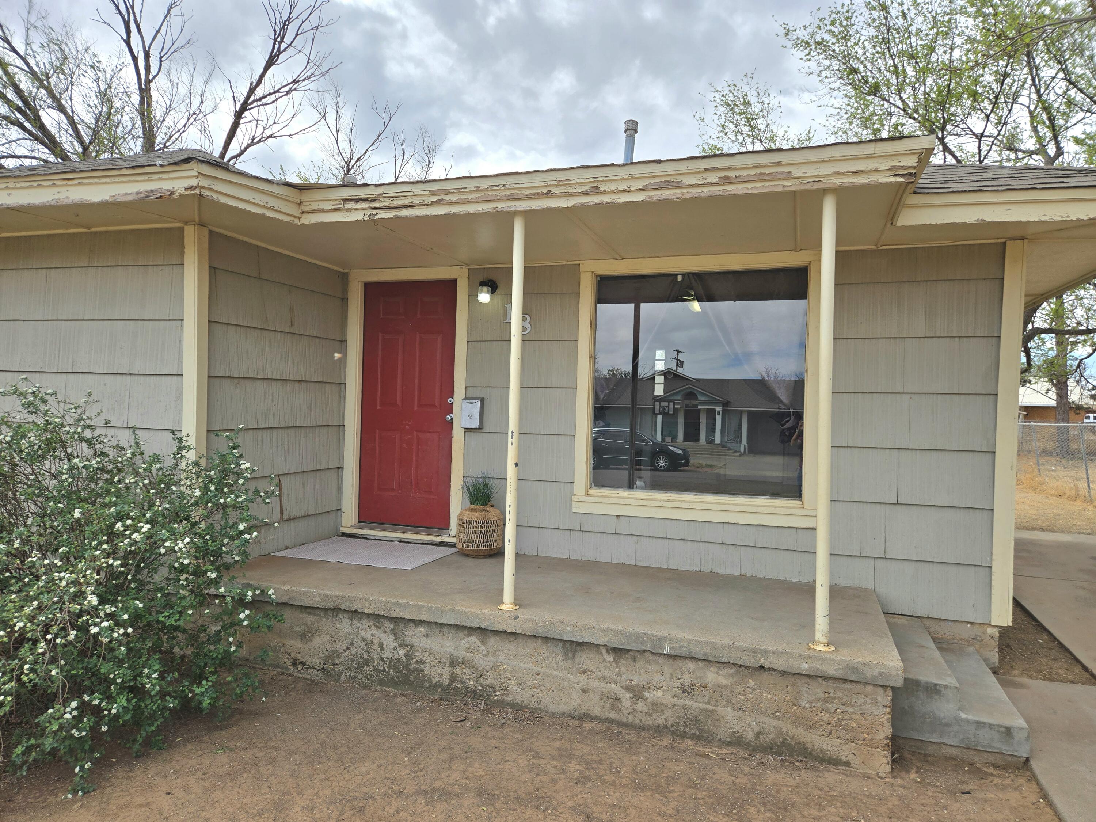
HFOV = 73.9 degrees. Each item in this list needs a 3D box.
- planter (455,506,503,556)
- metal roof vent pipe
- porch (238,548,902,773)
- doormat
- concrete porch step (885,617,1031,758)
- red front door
[{"bbox_3d":[-0.519,0.914,5.565,0.360,0.386,0.360,1,1,0],"label":"planter"},{"bbox_3d":[0.969,-3.160,8.663,0.165,0.581,0.165,4,2,19],"label":"metal roof vent pipe"},{"bbox_3d":[-0.091,1.385,4.785,4.200,0.520,1.530,1,1,19],"label":"porch"},{"bbox_3d":[-1.371,1.081,5.629,1.203,0.012,0.807,1,1,19],"label":"doormat"},{"bbox_3d":[2.213,1.491,4.154,0.605,0.300,1.240,1,1,19],"label":"concrete porch step"},{"bbox_3d":[-1.138,-0.066,6.056,0.910,2.030,0.050,1,1,19],"label":"red front door"}]

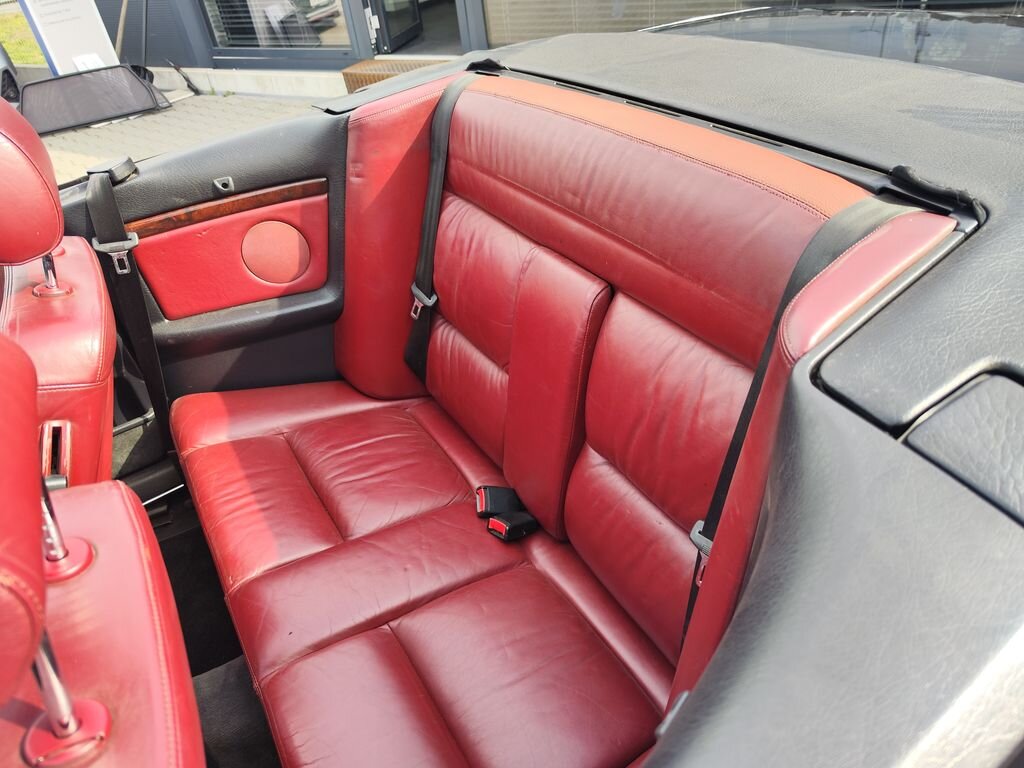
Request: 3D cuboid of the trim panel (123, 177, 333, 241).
[{"bbox_3d":[-0.501,-0.316,1.222,0.355,0.033,0.020,-21,38,-20],"label":"trim panel"}]

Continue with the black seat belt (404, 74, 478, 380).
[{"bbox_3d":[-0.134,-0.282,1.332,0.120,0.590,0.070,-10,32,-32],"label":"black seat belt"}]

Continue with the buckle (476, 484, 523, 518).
[{"bbox_3d":[-0.023,0.205,1.188,0.073,0.026,0.044,-1,56,-29],"label":"buckle"}]

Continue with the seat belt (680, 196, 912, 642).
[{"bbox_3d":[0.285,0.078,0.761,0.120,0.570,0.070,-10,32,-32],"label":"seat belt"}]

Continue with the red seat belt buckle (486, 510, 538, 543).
[{"bbox_3d":[0.002,0.237,1.150,0.070,0.025,0.045,-7,14,-42],"label":"red seat belt buckle"}]

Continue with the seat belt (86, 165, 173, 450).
[{"bbox_3d":[-0.655,-0.105,1.186,0.080,0.520,0.055,-15,35,-28],"label":"seat belt"}]

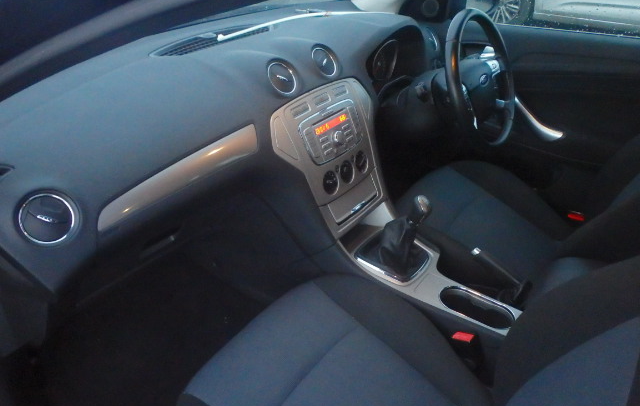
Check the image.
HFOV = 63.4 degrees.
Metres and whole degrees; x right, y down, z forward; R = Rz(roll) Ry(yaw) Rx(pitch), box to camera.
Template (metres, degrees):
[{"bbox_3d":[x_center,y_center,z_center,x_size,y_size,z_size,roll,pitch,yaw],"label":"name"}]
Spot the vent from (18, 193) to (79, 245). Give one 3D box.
[{"bbox_3d":[-0.436,0.026,0.822,0.030,0.085,0.085,-15,15,45],"label":"vent"}]

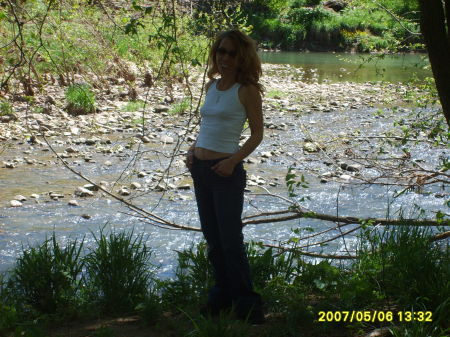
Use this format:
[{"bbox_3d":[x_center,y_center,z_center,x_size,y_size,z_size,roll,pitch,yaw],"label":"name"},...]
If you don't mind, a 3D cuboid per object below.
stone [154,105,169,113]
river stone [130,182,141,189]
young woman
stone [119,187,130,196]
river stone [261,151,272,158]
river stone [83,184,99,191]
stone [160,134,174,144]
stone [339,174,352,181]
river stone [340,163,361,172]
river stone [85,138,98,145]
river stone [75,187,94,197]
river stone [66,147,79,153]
[{"bbox_3d":[-1.460,-1.375,31.431,0.329,0.168,0.246,0,7,-3],"label":"stone"},{"bbox_3d":[-1.090,0.209,16.753,0.122,0.074,0.092,0,7,0],"label":"river stone"},{"bbox_3d":[0.006,0.057,7.755,0.460,1.670,0.360,6,9,42],"label":"young woman"},{"bbox_3d":[-1.349,0.312,18.344,0.154,0.106,0.116,0,7,-4],"label":"stone"},{"bbox_3d":[0.616,-0.213,20.188,0.170,0.102,0.127,0,7,0],"label":"river stone"},{"bbox_3d":[-1.862,0.266,18.877,0.221,0.074,0.166,-1,7,-6],"label":"river stone"},{"bbox_3d":[-1.069,-0.533,25.355,0.259,0.152,0.195,0,7,-2],"label":"stone"},{"bbox_3d":[1.550,0.116,17.568,0.173,0.067,0.130,0,7,0],"label":"stone"},{"bbox_3d":[1.702,-0.019,18.527,0.284,0.107,0.213,0,7,0],"label":"river stone"},{"bbox_3d":[-2.477,-0.496,25.262,0.249,0.100,0.187,-1,7,-6],"label":"river stone"},{"bbox_3d":[-1.883,0.314,18.307,0.261,0.111,0.196,-1,7,-6],"label":"river stone"},{"bbox_3d":[-2.673,-0.334,23.903,0.210,0.095,0.157,-1,7,-6],"label":"river stone"}]

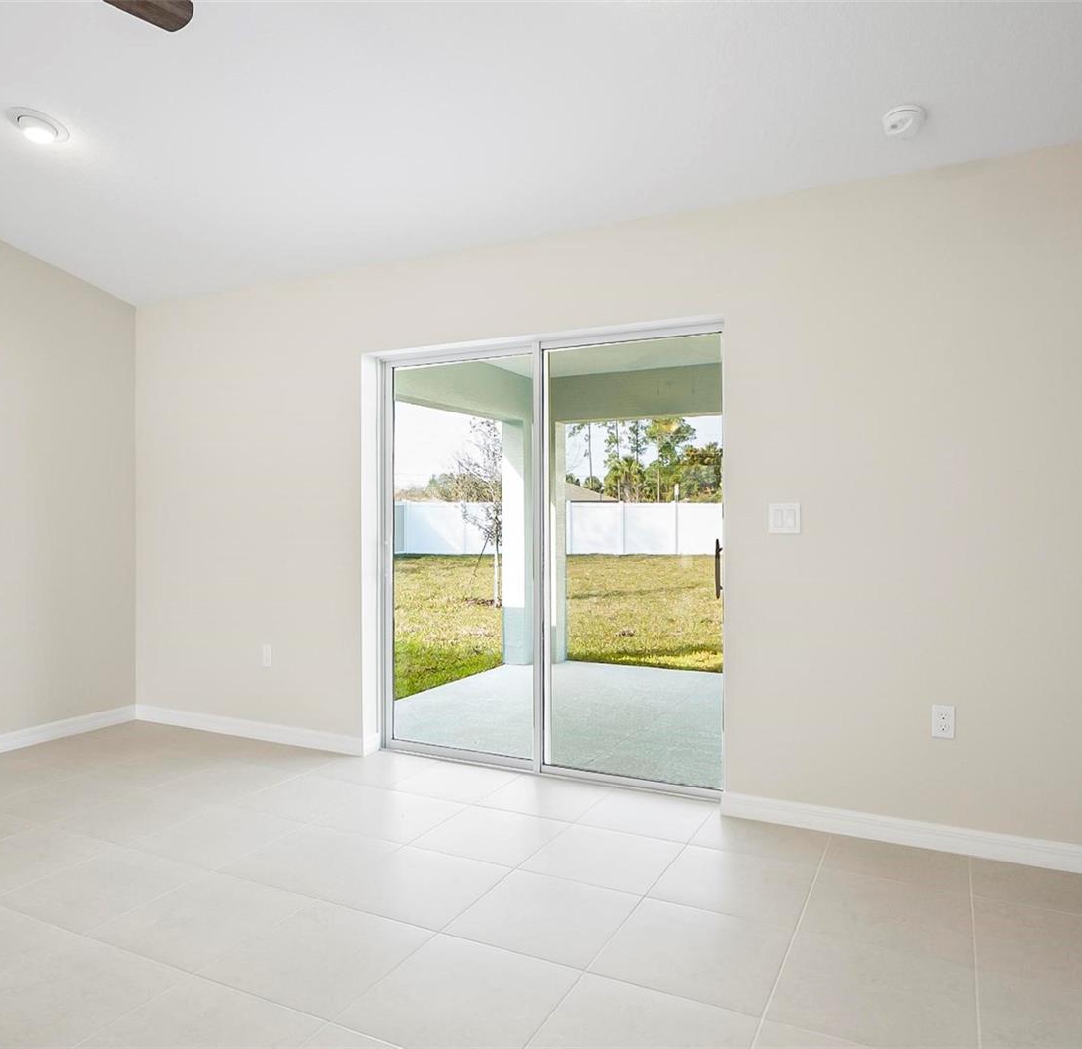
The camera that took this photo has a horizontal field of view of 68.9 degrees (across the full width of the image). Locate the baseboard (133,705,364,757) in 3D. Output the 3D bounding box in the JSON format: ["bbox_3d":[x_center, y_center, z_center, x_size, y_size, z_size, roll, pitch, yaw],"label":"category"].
[{"bbox_3d":[-1.642,1.118,4.329,1.715,0.093,0.016,0,0,27],"label":"baseboard"}]

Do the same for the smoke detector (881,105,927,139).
[{"bbox_3d":[1.174,-1.300,2.548,0.132,0.045,0.132,0,-11,27],"label":"smoke detector"}]

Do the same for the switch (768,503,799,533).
[{"bbox_3d":[0.935,-0.022,3.027,0.115,0.116,0.012,0,0,27],"label":"switch"}]

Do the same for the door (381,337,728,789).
[{"bbox_3d":[0.007,0.156,3.715,1.800,2.000,0.110,0,0,27],"label":"door"}]

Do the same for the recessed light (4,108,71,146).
[{"bbox_3d":[-1.930,-1.520,3.030,0.205,0.030,0.205,0,-11,27],"label":"recessed light"}]

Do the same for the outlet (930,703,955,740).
[{"bbox_3d":[1.421,0.697,2.783,0.070,0.114,0.010,0,0,27],"label":"outlet"}]

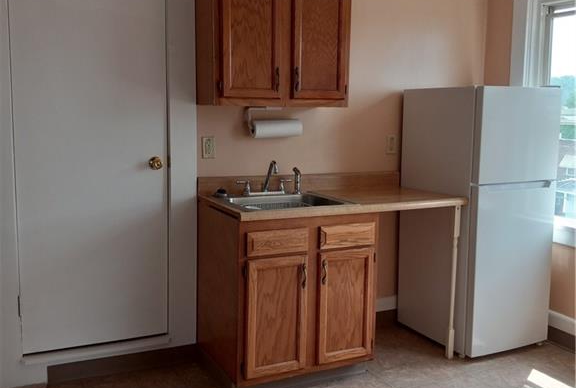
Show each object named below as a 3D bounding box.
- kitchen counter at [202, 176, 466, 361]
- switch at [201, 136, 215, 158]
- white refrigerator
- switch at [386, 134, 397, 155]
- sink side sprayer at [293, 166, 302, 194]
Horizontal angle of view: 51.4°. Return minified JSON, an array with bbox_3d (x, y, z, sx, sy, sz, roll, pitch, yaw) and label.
[{"bbox_3d":[0.230,0.422,3.259,1.293,1.013,0.608,-3,7,-27],"label":"kitchen counter"},{"bbox_3d":[-0.421,-0.247,3.184,0.073,0.115,0.012,-3,7,-27],"label":"switch"},{"bbox_3d":[1.140,0.131,3.665,0.600,1.517,0.663,-3,7,-27],"label":"white refrigerator"},{"bbox_3d":[0.648,-0.306,3.721,0.073,0.115,0.012,-3,7,-27],"label":"switch"},{"bbox_3d":[0.051,-0.073,3.355,0.058,0.154,0.036,-5,8,-40],"label":"sink side sprayer"}]

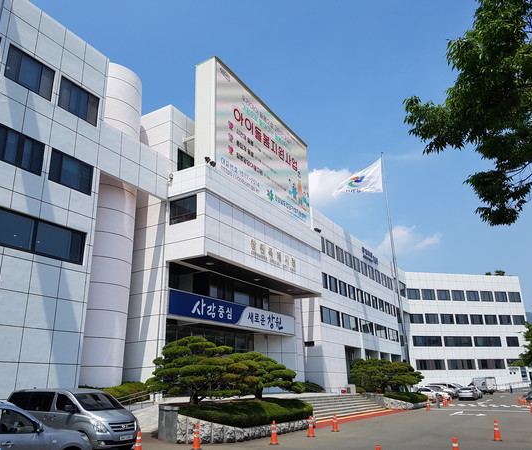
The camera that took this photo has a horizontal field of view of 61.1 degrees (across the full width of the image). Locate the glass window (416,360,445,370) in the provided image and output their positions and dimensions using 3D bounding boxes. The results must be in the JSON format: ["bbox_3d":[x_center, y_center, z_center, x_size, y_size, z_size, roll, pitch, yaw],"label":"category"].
[{"bbox_3d":[22.833,19.349,62.311,4.532,1.375,0.150,4,-20,-16],"label":"glass window"}]

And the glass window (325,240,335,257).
[{"bbox_3d":[6.203,2.382,43.295,0.150,1.436,1.895,-12,-22,28],"label":"glass window"}]

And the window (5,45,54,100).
[{"bbox_3d":[-11.599,-7.434,22.238,0.200,1.820,2.399,-13,-23,29],"label":"window"}]

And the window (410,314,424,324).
[{"bbox_3d":[26.235,16.363,78.285,2.456,1.527,0.200,4,-21,-15],"label":"window"}]

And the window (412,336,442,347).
[{"bbox_3d":[22.742,16.401,63.345,4.580,1.374,0.150,4,-20,-16],"label":"window"}]

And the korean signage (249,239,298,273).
[{"bbox_3d":[0.728,2.326,32.954,0.120,1.125,6.557,-13,-23,28],"label":"korean signage"}]

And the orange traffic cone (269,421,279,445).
[{"bbox_3d":[0.272,6.806,14.790,0.350,0.700,0.350,-3,-20,3],"label":"orange traffic cone"}]

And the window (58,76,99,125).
[{"bbox_3d":[-9.824,-6.450,23.756,0.200,1.796,2.385,-13,-23,28],"label":"window"}]

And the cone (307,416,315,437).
[{"bbox_3d":[1.685,7.436,16.617,0.350,0.700,0.350,-3,-20,3],"label":"cone"}]

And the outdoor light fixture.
[{"bbox_3d":[-3.453,-3.888,27.954,0.300,0.400,0.850,-13,-23,28],"label":"outdoor light fixture"}]

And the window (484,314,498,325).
[{"bbox_3d":[40.399,17.059,80.763,2.538,1.692,0.200,4,-21,-15],"label":"window"}]

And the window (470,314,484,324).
[{"bbox_3d":[36.675,16.495,78.337,2.512,1.624,0.150,3,-20,-14],"label":"window"}]

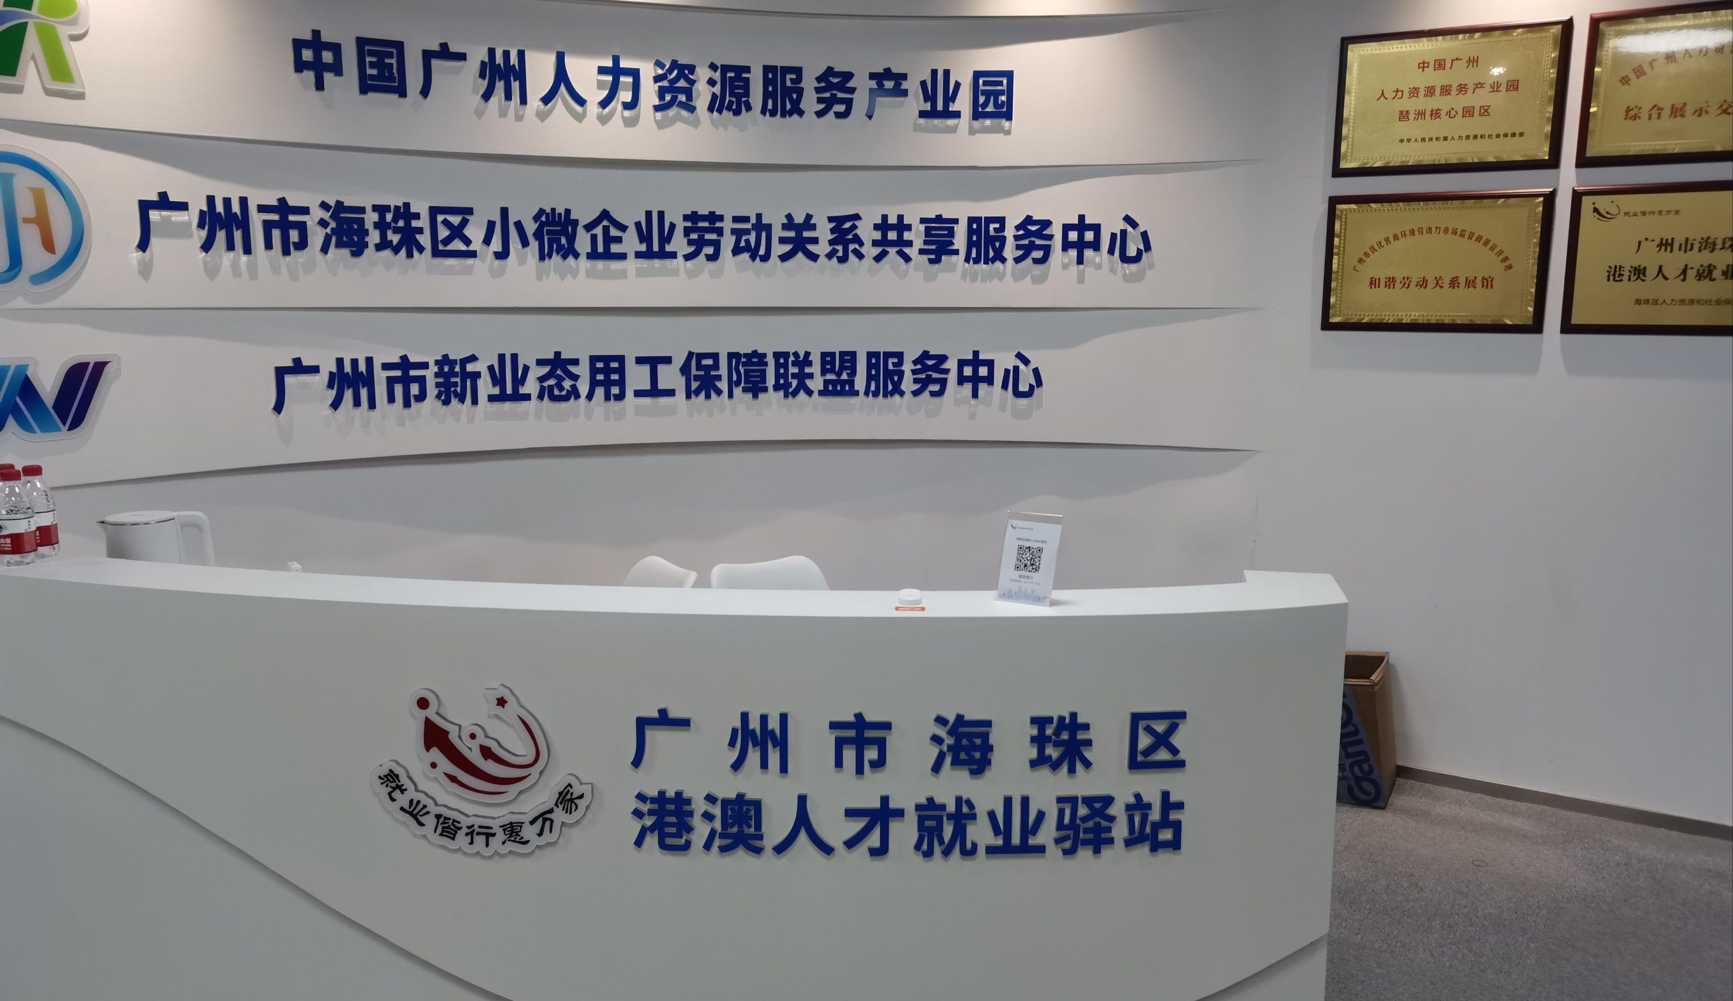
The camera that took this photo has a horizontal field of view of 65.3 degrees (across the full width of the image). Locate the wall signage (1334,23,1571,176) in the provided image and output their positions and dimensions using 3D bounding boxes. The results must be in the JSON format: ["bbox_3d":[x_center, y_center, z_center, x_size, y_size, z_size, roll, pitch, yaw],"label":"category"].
[{"bbox_3d":[1.641,-1.129,3.824,0.603,0.397,0.025,6,11,33],"label":"wall signage"}]

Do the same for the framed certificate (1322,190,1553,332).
[{"bbox_3d":[1.634,-0.685,3.901,0.603,0.397,0.025,6,11,33],"label":"framed certificate"}]

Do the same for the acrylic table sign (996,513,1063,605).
[{"bbox_3d":[0.267,0.095,2.215,0.097,0.141,0.055,5,11,30],"label":"acrylic table sign"}]

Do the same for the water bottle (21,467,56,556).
[{"bbox_3d":[-1.576,0.020,2.567,0.064,0.172,0.064,0,9,0],"label":"water bottle"}]

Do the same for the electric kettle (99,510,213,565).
[{"bbox_3d":[-1.477,0.148,2.819,0.222,0.240,0.155,-2,10,-14],"label":"electric kettle"}]

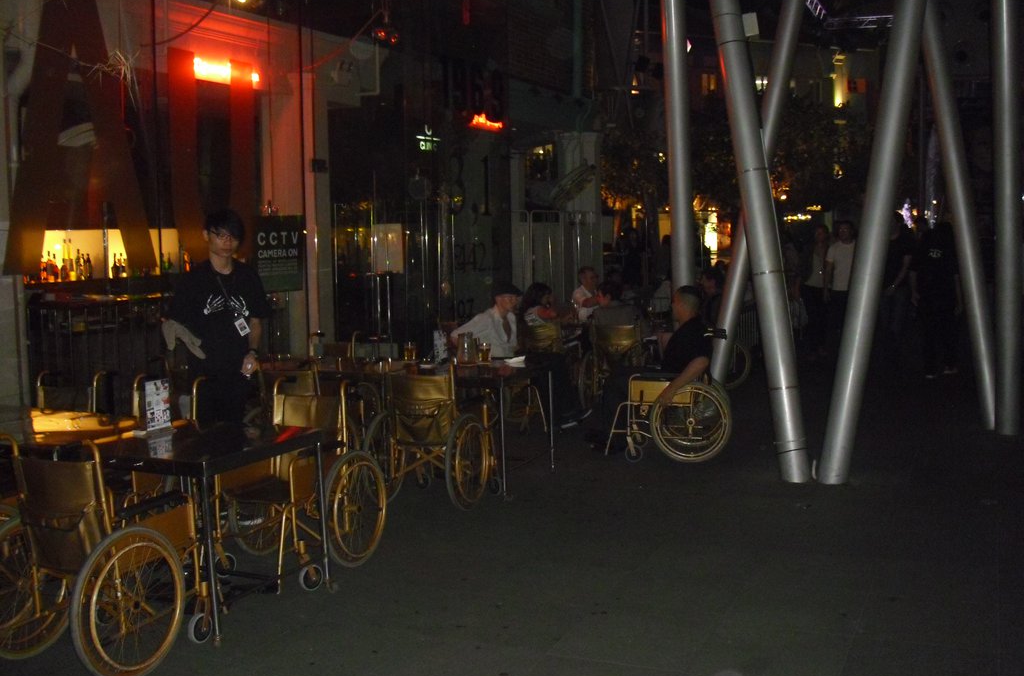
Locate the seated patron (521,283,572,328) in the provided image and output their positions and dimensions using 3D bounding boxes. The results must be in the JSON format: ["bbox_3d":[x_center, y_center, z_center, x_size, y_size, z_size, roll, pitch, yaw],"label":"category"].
[{"bbox_3d":[0.359,0.097,9.702,0.803,1.153,0.529,-5,7,-37],"label":"seated patron"}]

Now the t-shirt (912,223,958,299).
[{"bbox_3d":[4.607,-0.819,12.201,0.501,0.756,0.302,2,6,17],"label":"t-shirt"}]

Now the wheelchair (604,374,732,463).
[{"bbox_3d":[1.163,0.410,8.233,0.917,0.907,0.624,1,6,7],"label":"wheelchair"}]

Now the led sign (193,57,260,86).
[{"bbox_3d":[-2.060,-1.923,8.112,0.095,0.170,0.709,3,7,25],"label":"led sign"}]

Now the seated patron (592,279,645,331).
[{"bbox_3d":[0.954,0.026,10.188,0.520,1.134,0.775,0,6,5],"label":"seated patron"}]

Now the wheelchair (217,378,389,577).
[{"bbox_3d":[-1.109,0.692,5.526,0.624,0.917,0.917,3,7,23],"label":"wheelchair"}]

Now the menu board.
[{"bbox_3d":[-1.653,0.313,5.258,0.066,0.232,0.132,4,7,37],"label":"menu board"}]

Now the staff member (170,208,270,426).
[{"bbox_3d":[-1.616,0.169,6.402,0.567,1.777,0.397,-1,6,-9],"label":"staff member"}]

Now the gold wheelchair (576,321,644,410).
[{"bbox_3d":[0.936,0.228,10.115,0.614,0.879,0.907,1,6,7],"label":"gold wheelchair"}]

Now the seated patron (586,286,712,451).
[{"bbox_3d":[1.012,0.239,8.244,0.898,1.228,0.586,1,6,7],"label":"seated patron"}]

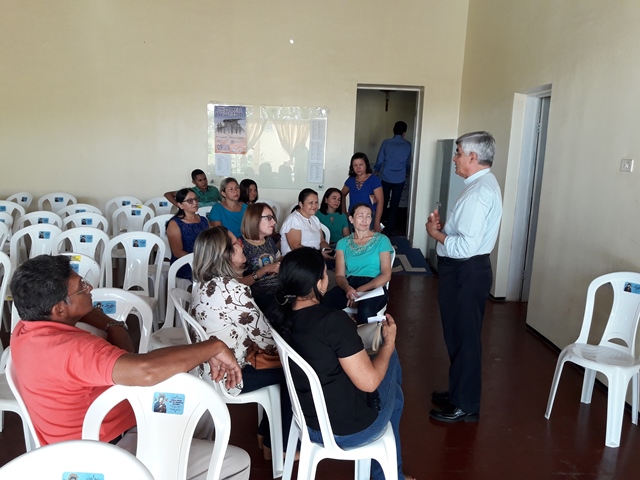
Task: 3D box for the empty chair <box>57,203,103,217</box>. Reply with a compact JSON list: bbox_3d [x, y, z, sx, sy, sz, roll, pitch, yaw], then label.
[{"bbox_3d":[-2.394,0.116,5.078,0.450,0.890,0.520,1,10,-10],"label":"empty chair"}]

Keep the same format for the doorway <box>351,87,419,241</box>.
[{"bbox_3d":[0.906,-0.997,7.165,0.895,2.188,0.150,2,10,-1],"label":"doorway"}]

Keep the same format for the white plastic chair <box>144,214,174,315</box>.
[{"bbox_3d":[-1.455,0.233,4.645,0.440,0.879,0.490,4,10,8],"label":"white plastic chair"}]

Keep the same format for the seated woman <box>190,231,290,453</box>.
[{"bbox_3d":[-0.349,0.510,2.484,0.720,1.180,0.500,-1,10,-19],"label":"seated woman"}]

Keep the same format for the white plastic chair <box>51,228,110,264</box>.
[{"bbox_3d":[-1.791,0.389,3.759,0.440,0.885,0.520,1,10,-7],"label":"white plastic chair"}]

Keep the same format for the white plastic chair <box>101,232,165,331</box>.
[{"bbox_3d":[-1.328,0.422,3.660,0.440,0.885,0.520,0,10,-12],"label":"white plastic chair"}]

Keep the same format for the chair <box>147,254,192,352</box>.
[{"bbox_3d":[-0.694,0.555,3.043,0.440,0.885,0.520,0,10,-9],"label":"chair"}]

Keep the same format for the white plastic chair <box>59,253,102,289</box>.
[{"bbox_3d":[-1.458,0.553,2.814,0.450,0.890,0.520,1,10,-5],"label":"white plastic chair"}]

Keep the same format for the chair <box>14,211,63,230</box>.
[{"bbox_3d":[-2.522,0.217,4.494,0.440,0.879,0.490,2,10,1],"label":"chair"}]

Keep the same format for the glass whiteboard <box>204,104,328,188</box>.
[{"bbox_3d":[-0.715,-1.245,7.008,1.608,1.100,0.030,2,10,-1],"label":"glass whiteboard"}]

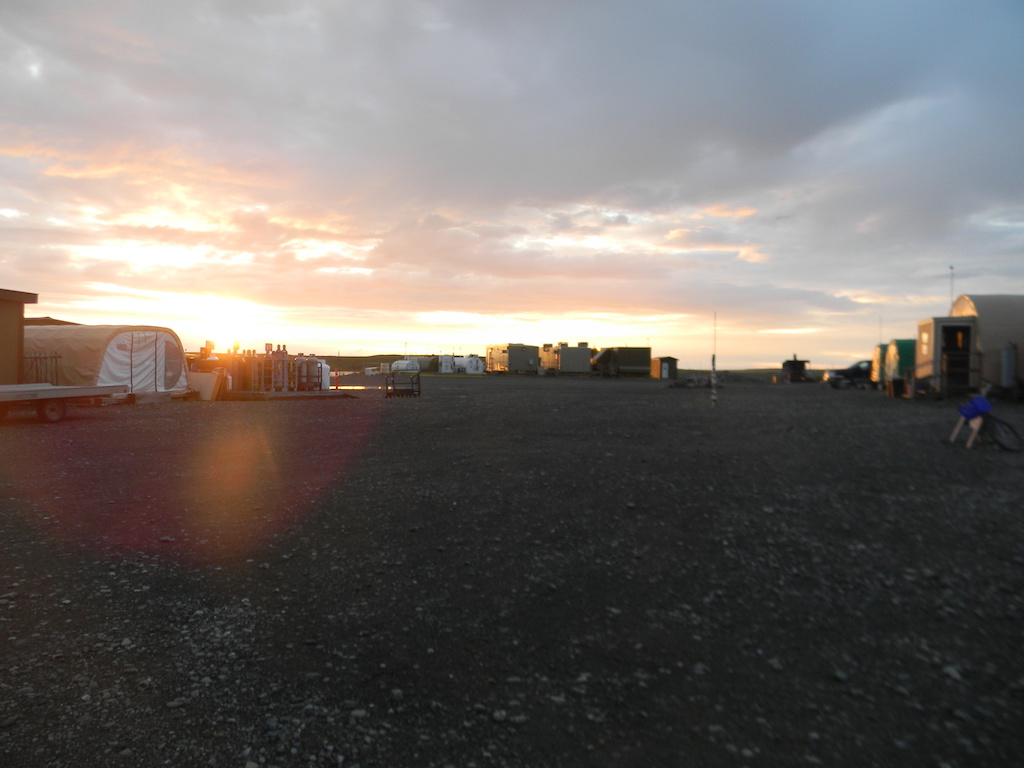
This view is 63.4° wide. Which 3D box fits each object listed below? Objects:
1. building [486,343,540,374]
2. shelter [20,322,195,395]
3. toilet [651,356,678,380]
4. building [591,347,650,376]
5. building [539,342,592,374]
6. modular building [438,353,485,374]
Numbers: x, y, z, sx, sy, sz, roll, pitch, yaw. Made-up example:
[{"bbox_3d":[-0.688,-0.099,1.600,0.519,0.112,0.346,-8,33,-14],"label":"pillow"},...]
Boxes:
[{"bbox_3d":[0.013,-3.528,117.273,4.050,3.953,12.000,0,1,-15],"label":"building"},{"bbox_3d":[-21.005,-1.106,38.618,9.000,3.100,6.200,0,1,13],"label":"shelter"},{"bbox_3d":[19.287,-2.003,104.693,2.400,2.661,2.900,0,1,-15],"label":"toilet"},{"bbox_3d":[13.551,-2.743,103.992,6.900,3.423,2.900,0,1,-10],"label":"building"},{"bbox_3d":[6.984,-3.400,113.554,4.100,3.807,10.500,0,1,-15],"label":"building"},{"bbox_3d":[-7.431,-2.674,115.626,5.600,2.500,4.000,0,1,-15],"label":"modular building"}]

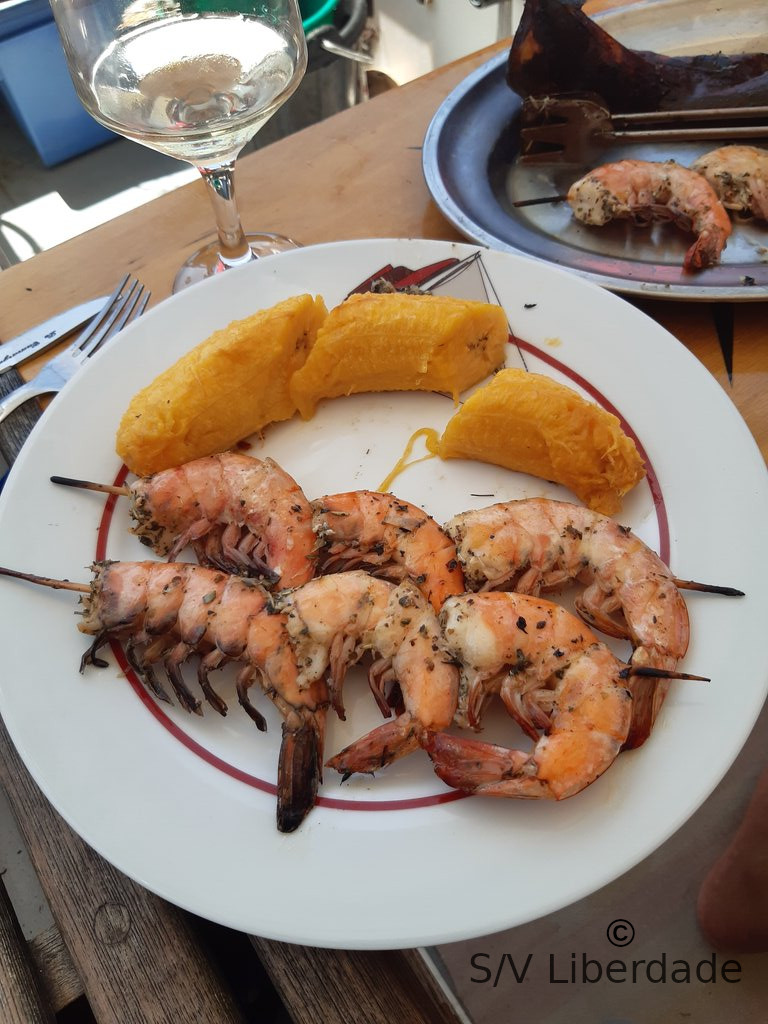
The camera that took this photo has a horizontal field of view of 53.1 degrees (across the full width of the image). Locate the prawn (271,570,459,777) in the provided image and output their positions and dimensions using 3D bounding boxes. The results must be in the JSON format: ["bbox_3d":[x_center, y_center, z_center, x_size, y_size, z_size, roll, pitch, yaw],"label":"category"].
[{"bbox_3d":[-0.004,0.044,0.229,0.048,0.024,0.060,-10,58,-3],"label":"prawn"}]

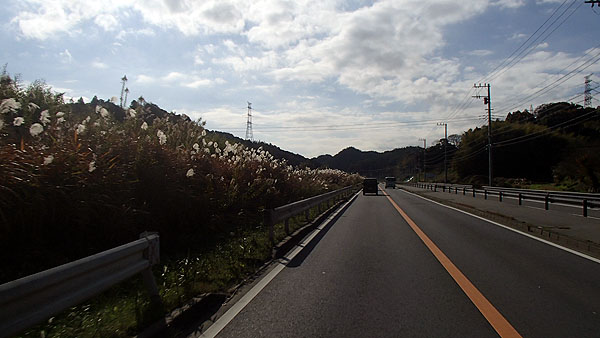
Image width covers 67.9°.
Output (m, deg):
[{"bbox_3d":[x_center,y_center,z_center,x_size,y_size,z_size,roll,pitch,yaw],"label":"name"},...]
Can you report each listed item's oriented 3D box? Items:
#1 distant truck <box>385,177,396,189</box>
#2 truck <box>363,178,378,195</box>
[{"bbox_3d":[16.165,2.476,79.892,1.800,2.150,4.800,0,-1,9],"label":"distant truck"},{"bbox_3d":[7.550,1.868,47.347,1.500,1.830,3.500,0,-1,9],"label":"truck"}]

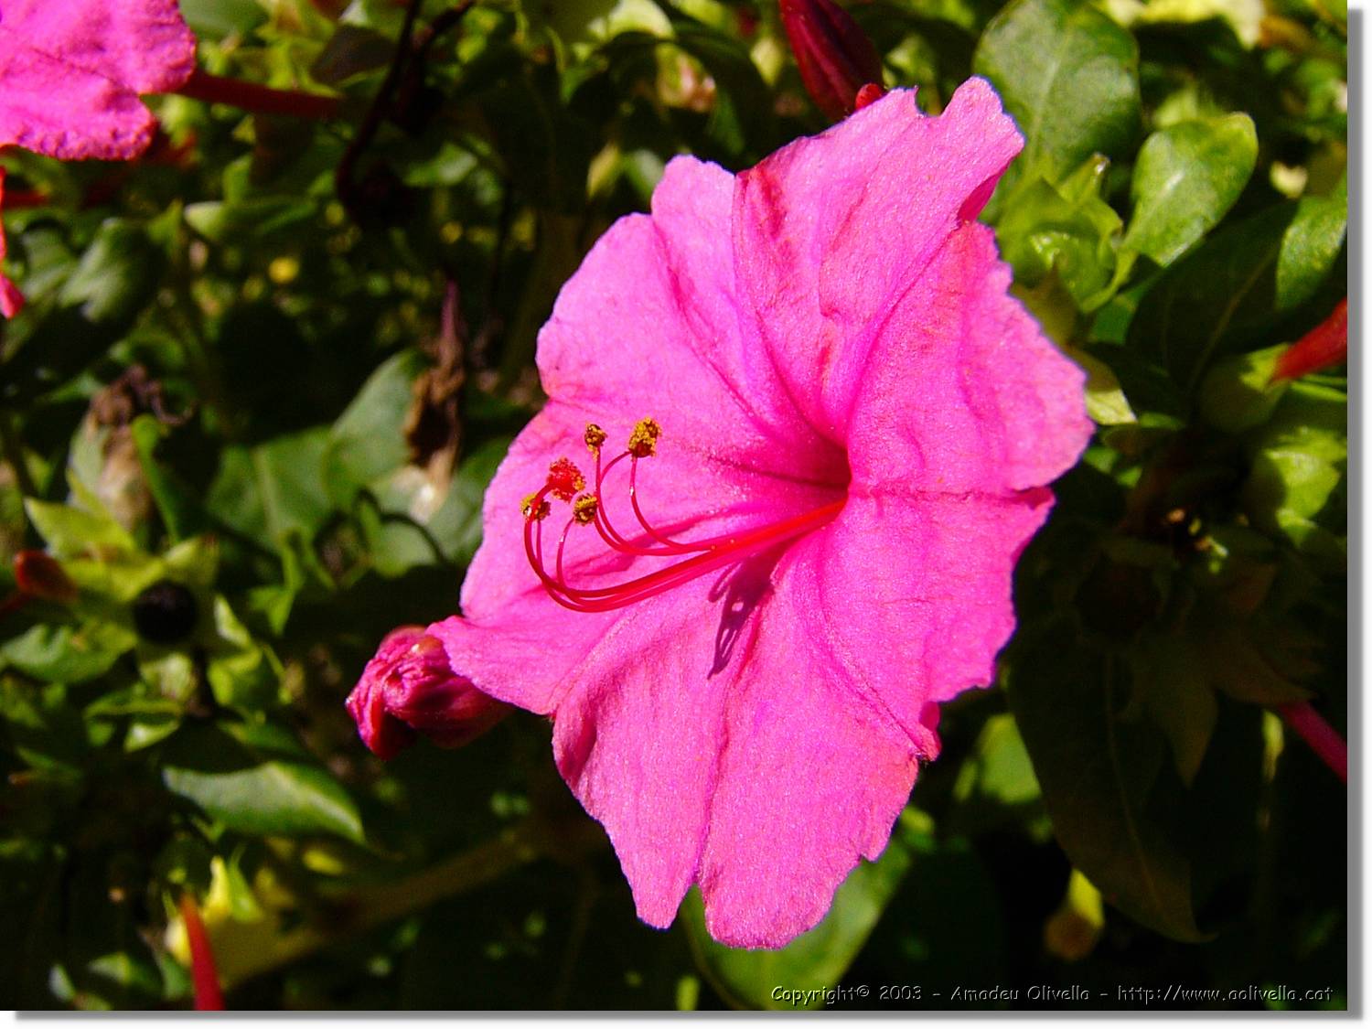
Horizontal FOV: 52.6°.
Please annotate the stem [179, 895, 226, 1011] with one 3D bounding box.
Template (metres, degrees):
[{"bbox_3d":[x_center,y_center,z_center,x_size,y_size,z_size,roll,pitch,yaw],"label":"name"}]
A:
[{"bbox_3d":[-0.087,0.079,0.250,0.006,0.022,0.005,-13,-11,-4],"label":"stem"}]

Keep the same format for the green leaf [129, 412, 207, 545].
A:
[{"bbox_3d":[-0.110,-0.007,0.295,0.008,0.029,0.007,-24,-9,-7],"label":"green leaf"}]

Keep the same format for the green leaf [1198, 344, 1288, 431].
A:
[{"bbox_3d":[0.094,-0.021,0.235,0.016,0.014,0.013,-34,-15,11],"label":"green leaf"}]

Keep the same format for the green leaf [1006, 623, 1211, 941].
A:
[{"bbox_3d":[0.072,0.045,0.235,0.028,0.056,0.008,-17,-9,-5],"label":"green leaf"}]

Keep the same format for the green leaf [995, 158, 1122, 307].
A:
[{"bbox_3d":[0.063,-0.048,0.235,0.021,0.025,0.015,11,-6,3],"label":"green leaf"}]

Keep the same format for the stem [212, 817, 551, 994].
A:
[{"bbox_3d":[-0.064,0.081,0.285,0.074,0.014,0.010,-24,-15,-6],"label":"stem"}]

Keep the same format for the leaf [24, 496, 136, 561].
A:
[{"bbox_3d":[-0.124,0.002,0.285,0.025,0.005,0.011,24,75,11],"label":"leaf"}]

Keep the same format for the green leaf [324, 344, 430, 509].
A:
[{"bbox_3d":[-0.069,-0.019,0.310,0.021,0.037,0.006,27,-11,8],"label":"green leaf"}]

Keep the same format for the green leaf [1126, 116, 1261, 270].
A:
[{"bbox_3d":[0.087,-0.056,0.240,0.018,0.032,0.006,37,-6,10],"label":"green leaf"}]

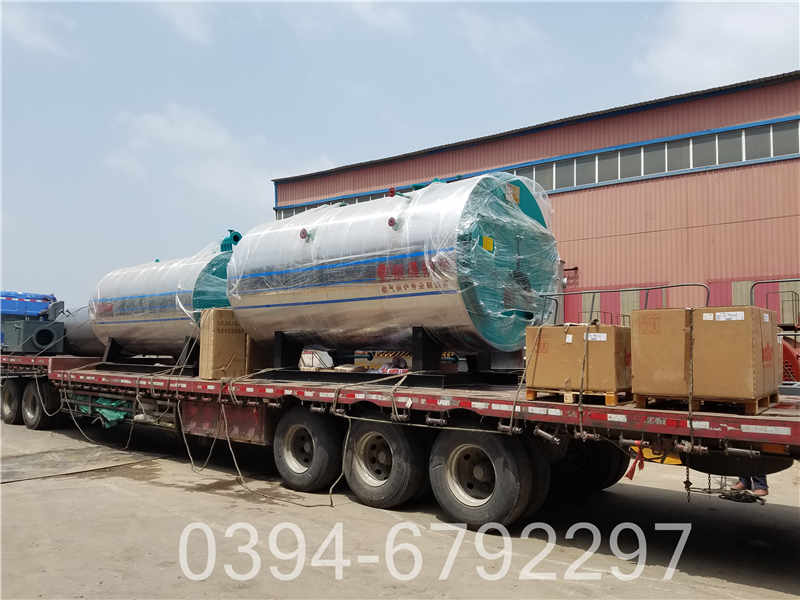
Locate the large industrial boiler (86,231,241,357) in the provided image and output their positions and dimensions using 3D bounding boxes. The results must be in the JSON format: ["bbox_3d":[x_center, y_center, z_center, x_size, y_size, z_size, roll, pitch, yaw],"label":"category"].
[{"bbox_3d":[-4.321,0.088,12.208,4.250,2.120,2.000,-4,-6,40],"label":"large industrial boiler"}]

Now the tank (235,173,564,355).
[{"bbox_3d":[-0.265,-0.338,8.778,4.500,2.270,2.250,-4,-6,40],"label":"tank"}]

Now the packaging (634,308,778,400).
[{"bbox_3d":[2.691,0.453,5.268,0.905,0.705,1.080,-4,-6,40],"label":"packaging"}]

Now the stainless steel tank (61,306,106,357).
[{"bbox_3d":[-7.882,0.726,15.105,2.400,1.350,1.350,-4,-6,40],"label":"stainless steel tank"}]

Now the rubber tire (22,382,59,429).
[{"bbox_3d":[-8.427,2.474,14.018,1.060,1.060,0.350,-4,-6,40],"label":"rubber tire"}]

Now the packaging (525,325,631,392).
[{"bbox_3d":[1.804,0.565,5.818,0.860,0.565,0.780,-4,-6,40],"label":"packaging"}]

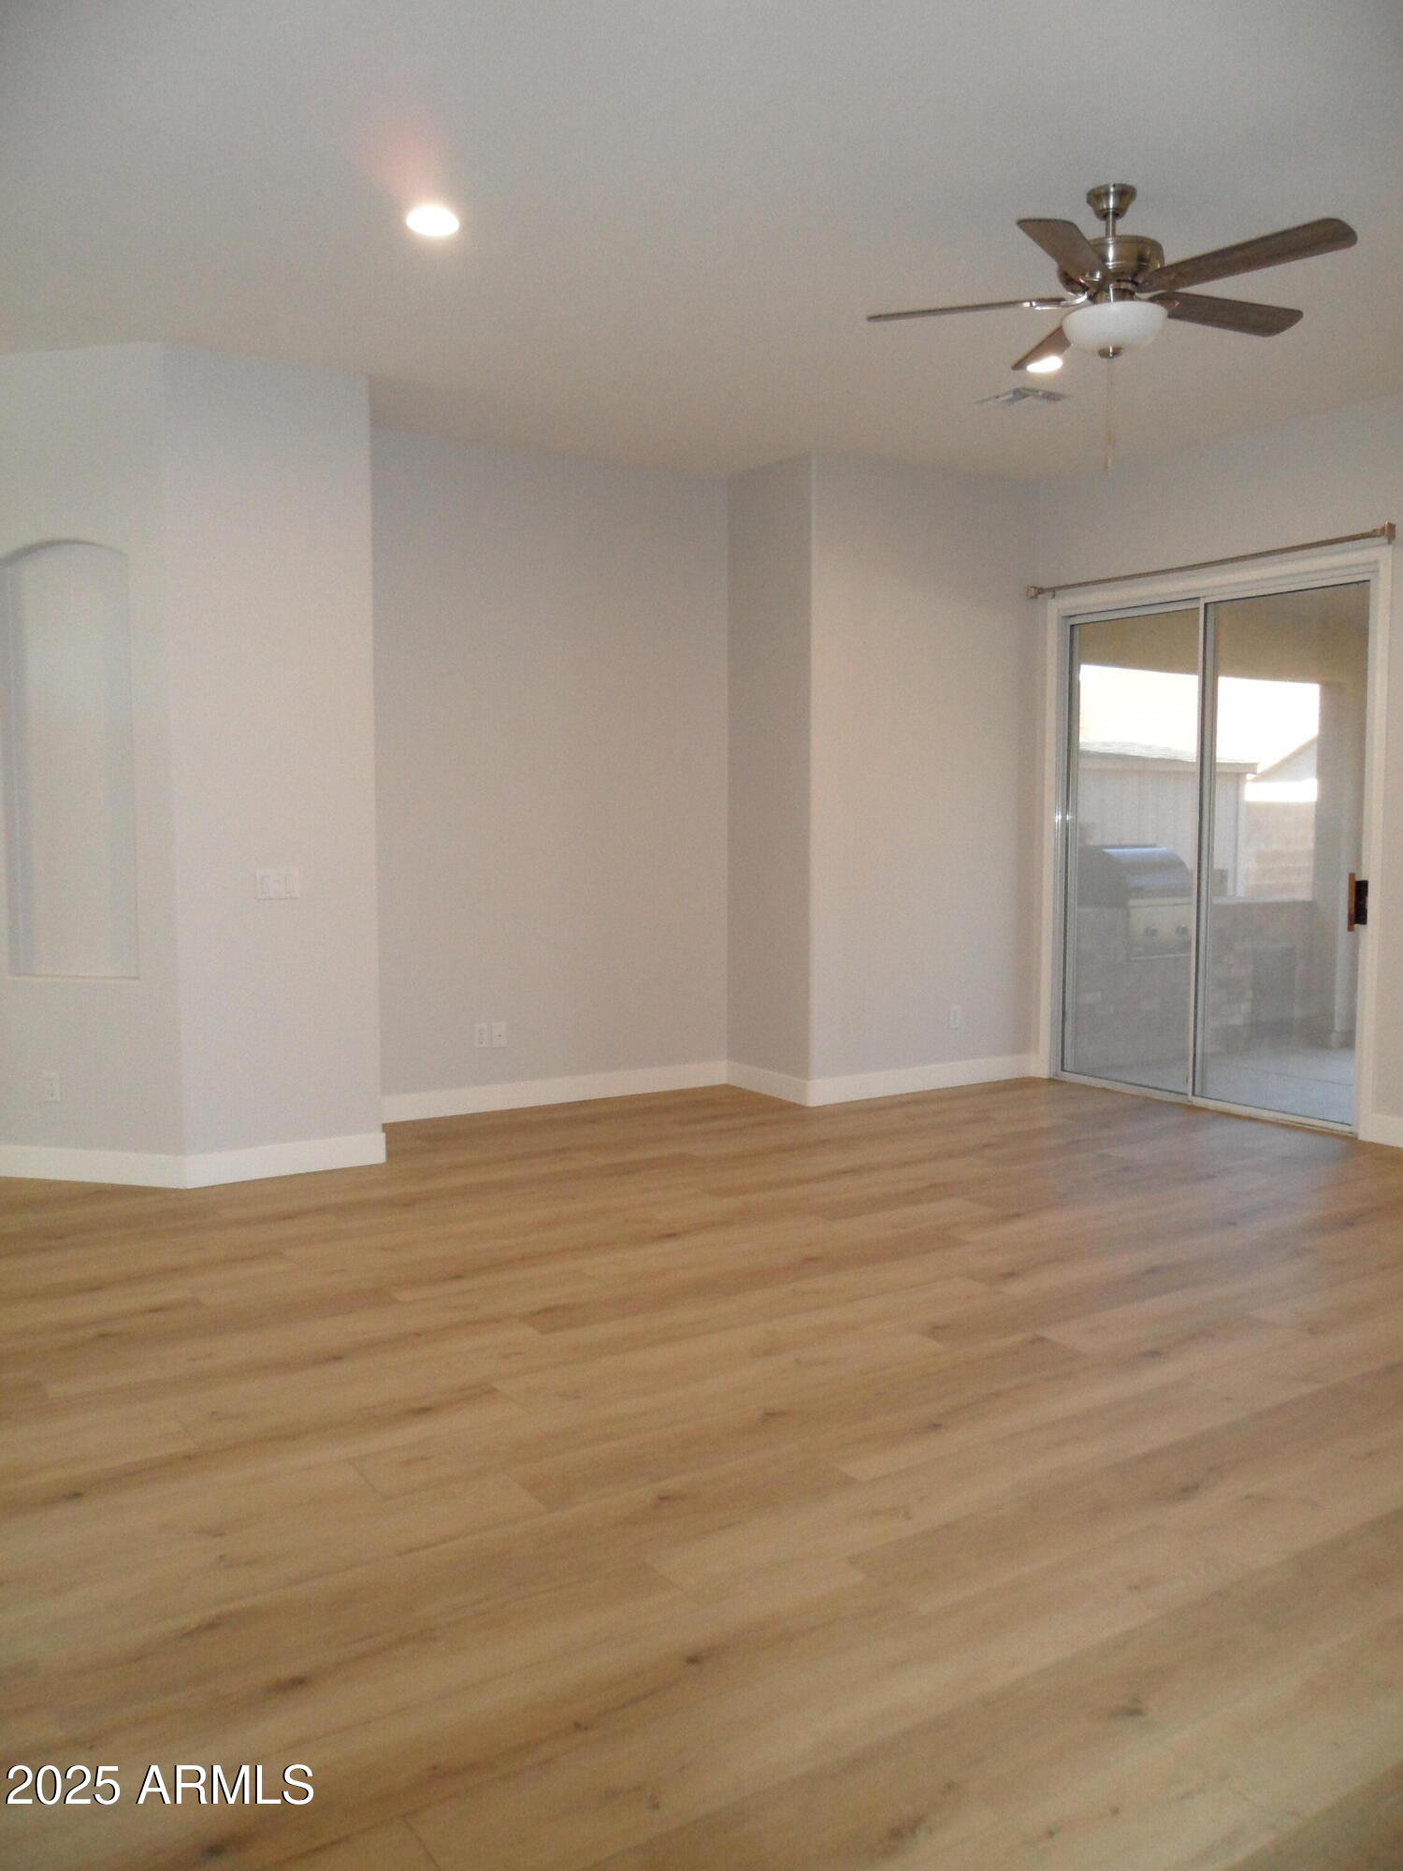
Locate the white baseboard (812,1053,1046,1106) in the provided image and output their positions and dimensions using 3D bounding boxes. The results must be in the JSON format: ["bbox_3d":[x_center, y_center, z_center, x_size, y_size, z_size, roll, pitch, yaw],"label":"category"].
[{"bbox_3d":[1.144,0.730,7.416,1.512,0.125,0.016,-3,5,-32],"label":"white baseboard"}]

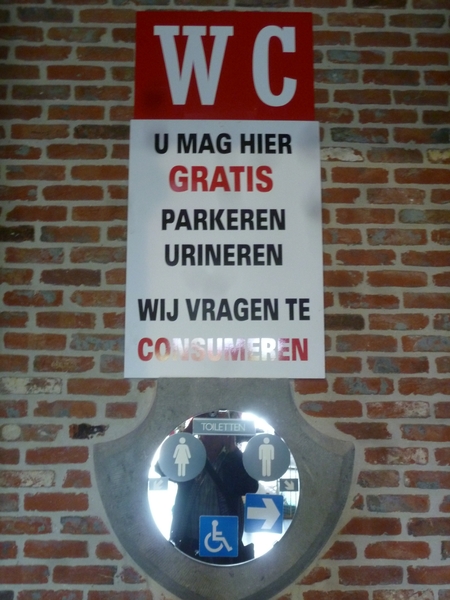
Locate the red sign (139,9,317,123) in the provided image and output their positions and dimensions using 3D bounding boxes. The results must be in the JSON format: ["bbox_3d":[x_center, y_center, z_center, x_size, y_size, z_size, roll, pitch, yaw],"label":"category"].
[{"bbox_3d":[-0.001,-0.690,1.936,0.523,0.341,0.020,0,-9,-1],"label":"red sign"}]

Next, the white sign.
[{"bbox_3d":[0.000,-0.154,1.849,0.546,0.741,0.020,0,-9,-1],"label":"white sign"}]

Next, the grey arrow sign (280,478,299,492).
[{"bbox_3d":[0.170,0.491,1.747,0.048,0.031,0.006,0,-9,-1],"label":"grey arrow sign"}]

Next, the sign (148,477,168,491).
[{"bbox_3d":[-0.176,0.487,1.742,0.050,0.030,0.006,0,-9,-1],"label":"sign"}]

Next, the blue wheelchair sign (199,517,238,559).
[{"bbox_3d":[-0.016,0.618,1.723,0.102,0.102,0.010,0,-9,-1],"label":"blue wheelchair sign"}]

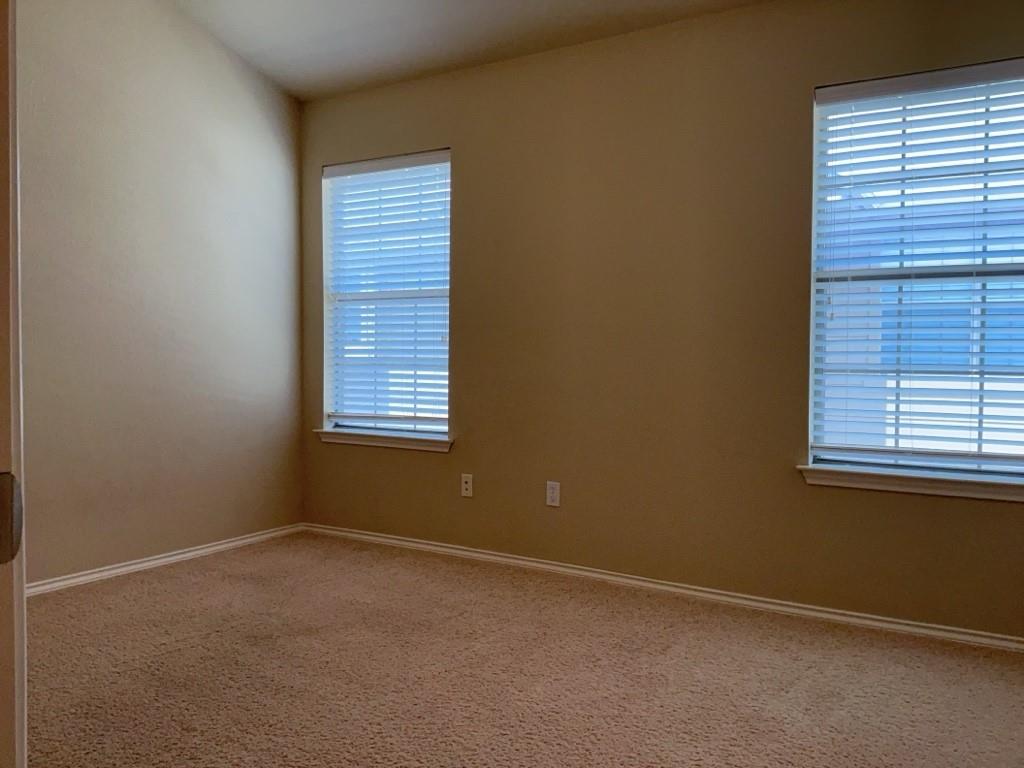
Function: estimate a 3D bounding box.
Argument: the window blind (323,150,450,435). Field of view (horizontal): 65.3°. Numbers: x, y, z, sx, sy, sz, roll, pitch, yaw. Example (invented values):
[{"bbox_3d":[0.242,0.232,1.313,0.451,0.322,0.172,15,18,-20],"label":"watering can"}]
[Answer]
[{"bbox_3d":[-0.682,-0.494,4.383,0.875,1.450,0.070,2,3,31],"label":"window blind"}]

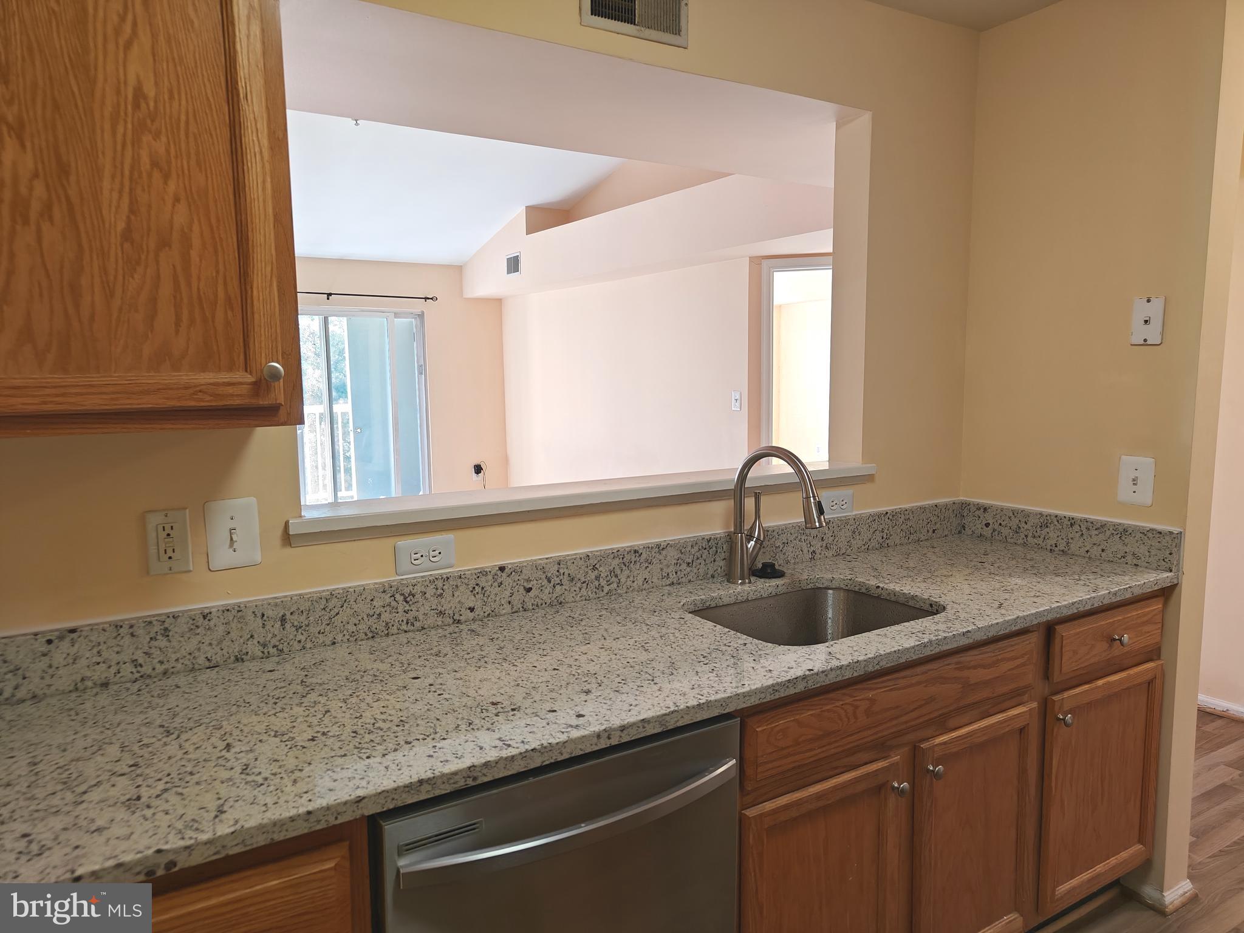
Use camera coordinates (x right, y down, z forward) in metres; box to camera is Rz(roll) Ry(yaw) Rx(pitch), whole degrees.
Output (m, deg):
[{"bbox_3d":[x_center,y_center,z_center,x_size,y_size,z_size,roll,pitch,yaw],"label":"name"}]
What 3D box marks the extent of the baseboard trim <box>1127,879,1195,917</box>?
[{"bbox_3d":[1.460,1.137,2.346,0.175,0.056,0.130,-5,7,-32],"label":"baseboard trim"}]

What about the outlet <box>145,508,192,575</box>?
[{"bbox_3d":[-0.804,0.135,1.531,0.070,0.114,0.010,-5,7,-32],"label":"outlet"}]

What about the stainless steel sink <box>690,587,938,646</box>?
[{"bbox_3d":[0.424,0.433,1.925,0.546,0.205,0.418,-5,7,-32],"label":"stainless steel sink"}]

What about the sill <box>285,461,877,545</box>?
[{"bbox_3d":[-0.001,0.065,2.086,1.569,0.055,0.206,-5,7,-32],"label":"sill"}]

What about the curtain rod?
[{"bbox_3d":[-2.513,-1.467,7.362,1.980,0.055,0.090,-5,7,-32],"label":"curtain rod"}]

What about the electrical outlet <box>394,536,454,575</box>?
[{"bbox_3d":[-0.406,0.185,1.789,0.122,0.071,0.010,-5,7,-32],"label":"electrical outlet"}]

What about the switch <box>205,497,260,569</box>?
[{"bbox_3d":[-0.713,0.125,1.585,0.088,0.126,0.016,-5,7,-32],"label":"switch"}]

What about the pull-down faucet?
[{"bbox_3d":[0.382,0.123,2.063,0.102,0.342,0.273,-6,8,-40],"label":"pull-down faucet"}]

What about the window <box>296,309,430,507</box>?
[{"bbox_3d":[-2.542,-0.357,7.551,1.680,2.010,0.120,-5,7,-32],"label":"window"}]

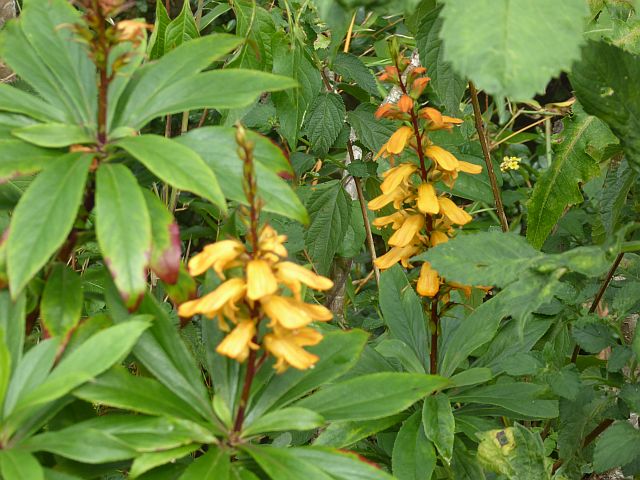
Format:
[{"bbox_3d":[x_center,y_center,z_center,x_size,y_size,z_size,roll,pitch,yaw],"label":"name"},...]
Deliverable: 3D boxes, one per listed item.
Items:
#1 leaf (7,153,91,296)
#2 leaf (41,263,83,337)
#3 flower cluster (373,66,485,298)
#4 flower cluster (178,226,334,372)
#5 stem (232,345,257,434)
[{"bbox_3d":[-0.170,-0.010,1.580,0.033,0.020,0.109,16,66,25],"label":"leaf"},{"bbox_3d":[-0.147,0.034,1.420,0.024,0.009,0.044,0,63,0],"label":"leaf"},{"bbox_3d":[0.085,-0.046,2.000,0.088,0.186,0.082,-7,16,0],"label":"flower cluster"},{"bbox_3d":[-0.033,0.031,1.300,0.081,0.062,0.075,0,22,0],"label":"flower cluster"},{"bbox_3d":[-0.039,0.078,1.302,0.005,0.050,0.005,9,17,0],"label":"stem"}]

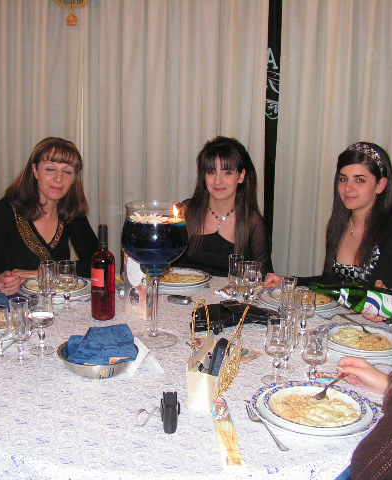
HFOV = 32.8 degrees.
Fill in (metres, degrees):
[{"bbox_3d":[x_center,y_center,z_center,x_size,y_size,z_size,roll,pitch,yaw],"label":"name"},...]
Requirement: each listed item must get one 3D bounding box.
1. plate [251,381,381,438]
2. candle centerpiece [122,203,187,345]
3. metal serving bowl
[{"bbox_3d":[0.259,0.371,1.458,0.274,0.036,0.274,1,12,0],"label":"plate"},{"bbox_3d":[-0.114,0.097,1.879,0.188,0.390,0.188,2,10,0],"label":"candle centerpiece"},{"bbox_3d":[-0.241,0.303,1.639,0.200,0.062,0.200,2,10,0],"label":"metal serving bowl"}]

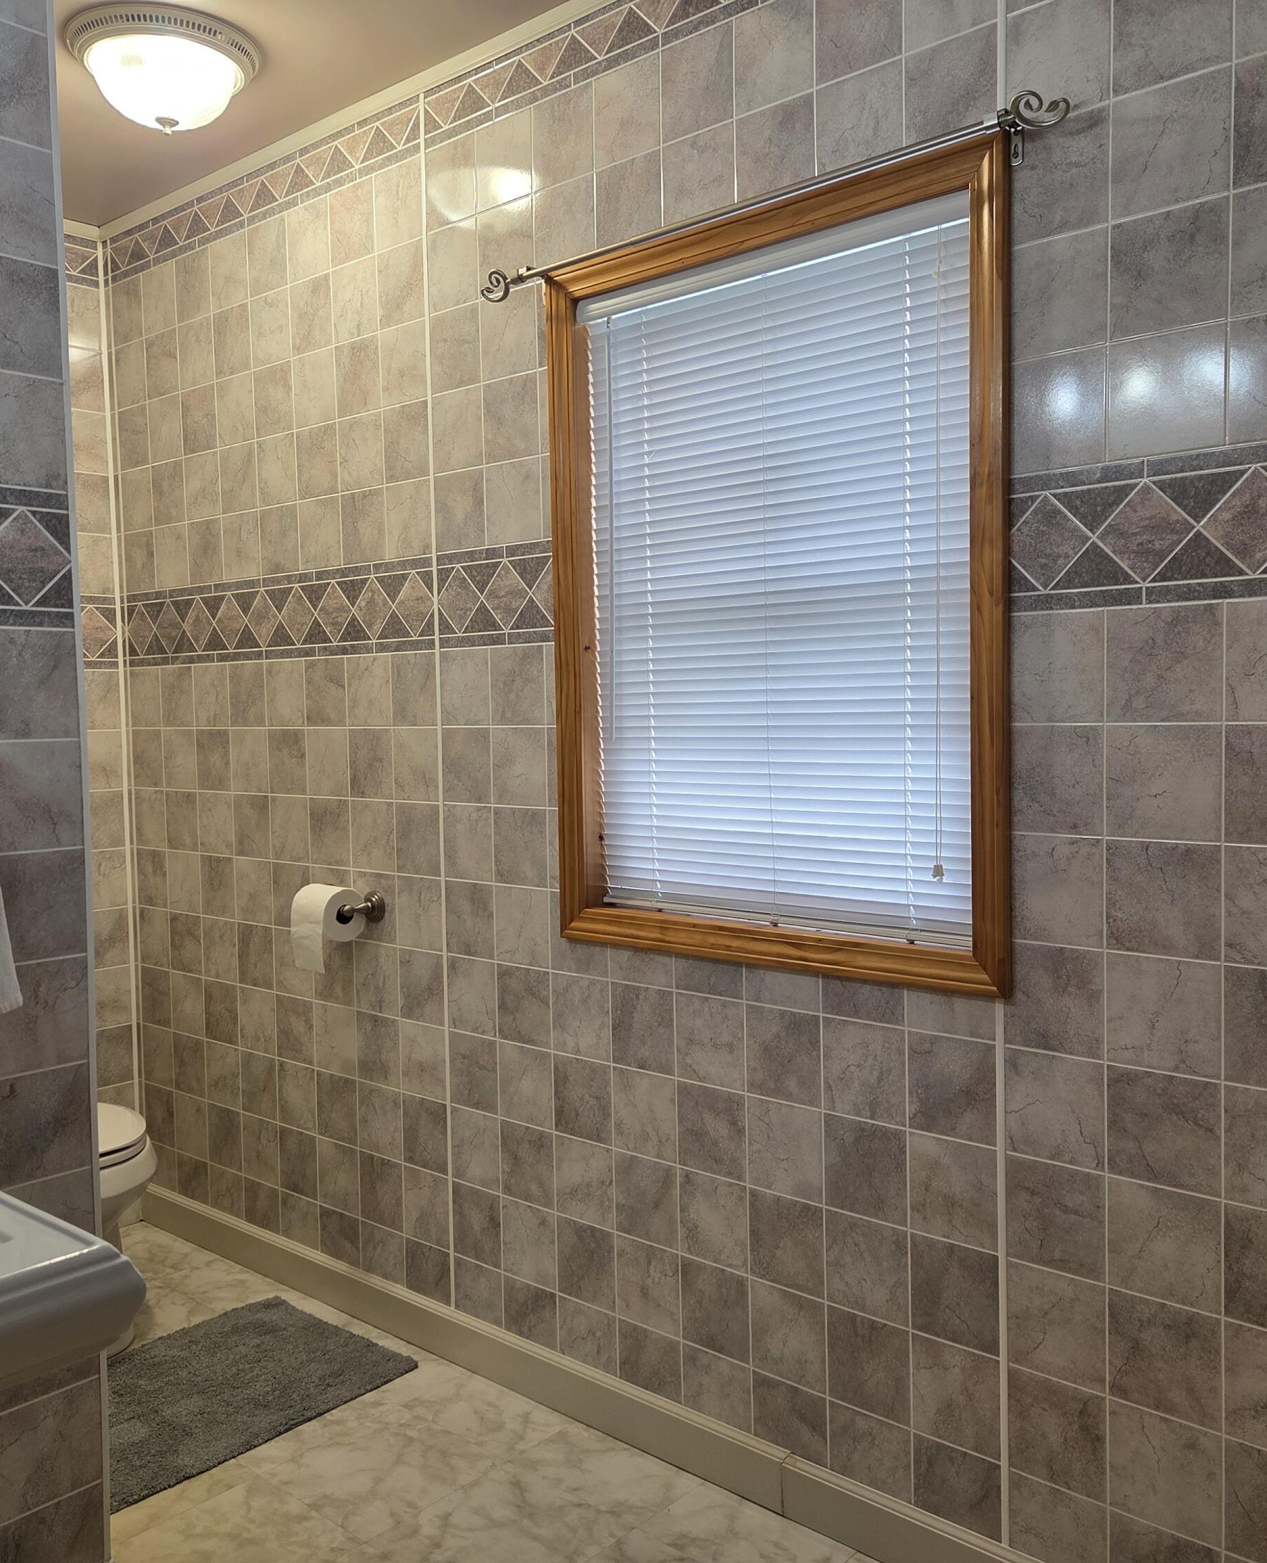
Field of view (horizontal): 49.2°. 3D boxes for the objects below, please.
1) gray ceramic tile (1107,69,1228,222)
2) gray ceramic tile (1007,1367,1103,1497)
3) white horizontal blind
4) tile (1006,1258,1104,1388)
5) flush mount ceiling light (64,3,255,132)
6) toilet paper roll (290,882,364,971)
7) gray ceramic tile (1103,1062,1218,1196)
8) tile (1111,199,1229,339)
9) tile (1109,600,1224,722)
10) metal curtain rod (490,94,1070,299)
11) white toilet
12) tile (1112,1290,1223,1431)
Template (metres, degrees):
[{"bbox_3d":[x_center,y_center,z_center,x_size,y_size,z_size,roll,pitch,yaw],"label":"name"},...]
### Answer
[{"bbox_3d":[0.677,-0.797,1.745,0.150,0.150,0.010,2,4,42],"label":"gray ceramic tile"},{"bbox_3d":[0.596,0.913,1.945,0.147,0.151,0.010,2,4,42],"label":"gray ceramic tile"},{"bbox_3d":[0.212,-0.302,2.230,0.755,1.063,0.050,2,4,42],"label":"white horizontal blind"},{"bbox_3d":[0.591,0.759,1.931,0.146,0.150,0.010,2,4,42],"label":"tile"},{"bbox_3d":[-0.853,-1.263,2.531,0.342,0.157,0.342,2,4,42],"label":"flush mount ceiling light"},{"bbox_3d":[-0.639,0.308,2.918,0.099,0.169,0.111,2,4,42],"label":"toilet paper roll"},{"bbox_3d":[0.697,0.457,1.815,0.150,0.150,0.010,2,4,42],"label":"gray ceramic tile"},{"bbox_3d":[0.679,-0.646,1.756,0.150,0.150,0.010,2,4,42],"label":"tile"},{"bbox_3d":[0.688,-0.152,1.783,0.150,0.148,0.010,2,4,42],"label":"tile"},{"bbox_3d":[0.149,-0.882,2.167,1.135,0.070,0.068,2,4,42],"label":"metal curtain rod"},{"bbox_3d":[-1.319,0.830,3.096,0.700,0.740,0.420,2,4,42],"label":"white toilet"},{"bbox_3d":[0.702,0.762,1.829,0.150,0.150,0.010,2,4,42],"label":"tile"}]

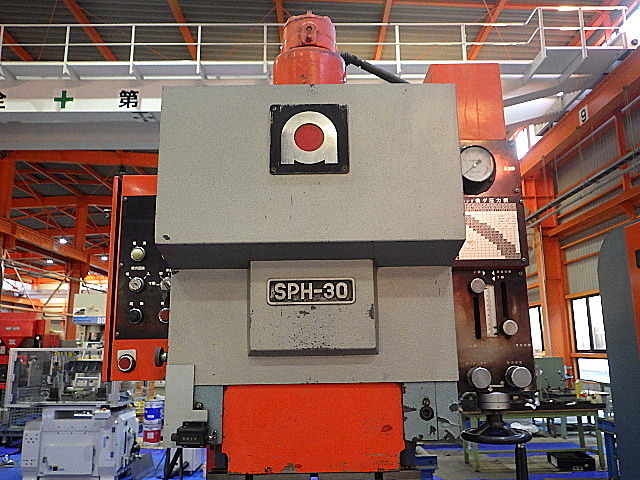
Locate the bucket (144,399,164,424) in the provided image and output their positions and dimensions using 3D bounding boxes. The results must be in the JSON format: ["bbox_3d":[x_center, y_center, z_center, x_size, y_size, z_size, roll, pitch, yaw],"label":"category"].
[{"bbox_3d":[-2.398,2.489,7.492,0.280,0.350,0.280,0,-10,-1],"label":"bucket"}]

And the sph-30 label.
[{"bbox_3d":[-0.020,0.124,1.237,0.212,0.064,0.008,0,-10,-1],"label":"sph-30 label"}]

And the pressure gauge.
[{"bbox_3d":[0.392,-0.180,1.331,0.100,0.104,0.055,0,-10,-1],"label":"pressure gauge"}]

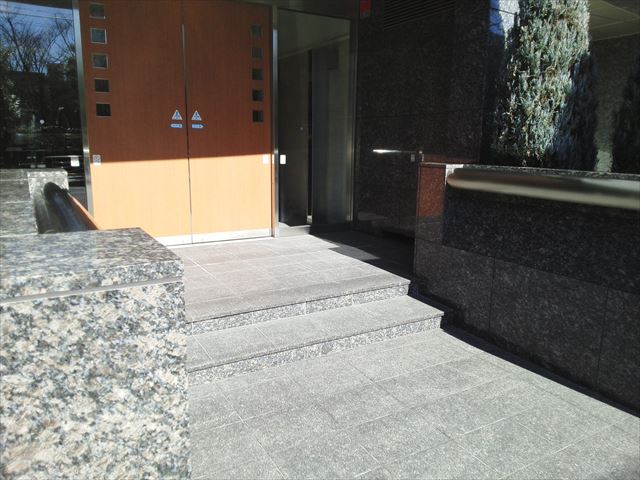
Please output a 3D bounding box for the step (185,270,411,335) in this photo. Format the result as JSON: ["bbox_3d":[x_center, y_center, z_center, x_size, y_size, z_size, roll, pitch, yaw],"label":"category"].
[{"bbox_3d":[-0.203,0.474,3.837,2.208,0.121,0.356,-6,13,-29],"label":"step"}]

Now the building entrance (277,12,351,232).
[{"bbox_3d":[-0.034,-1.396,6.146,1.104,2.564,0.058,-6,13,-29],"label":"building entrance"}]

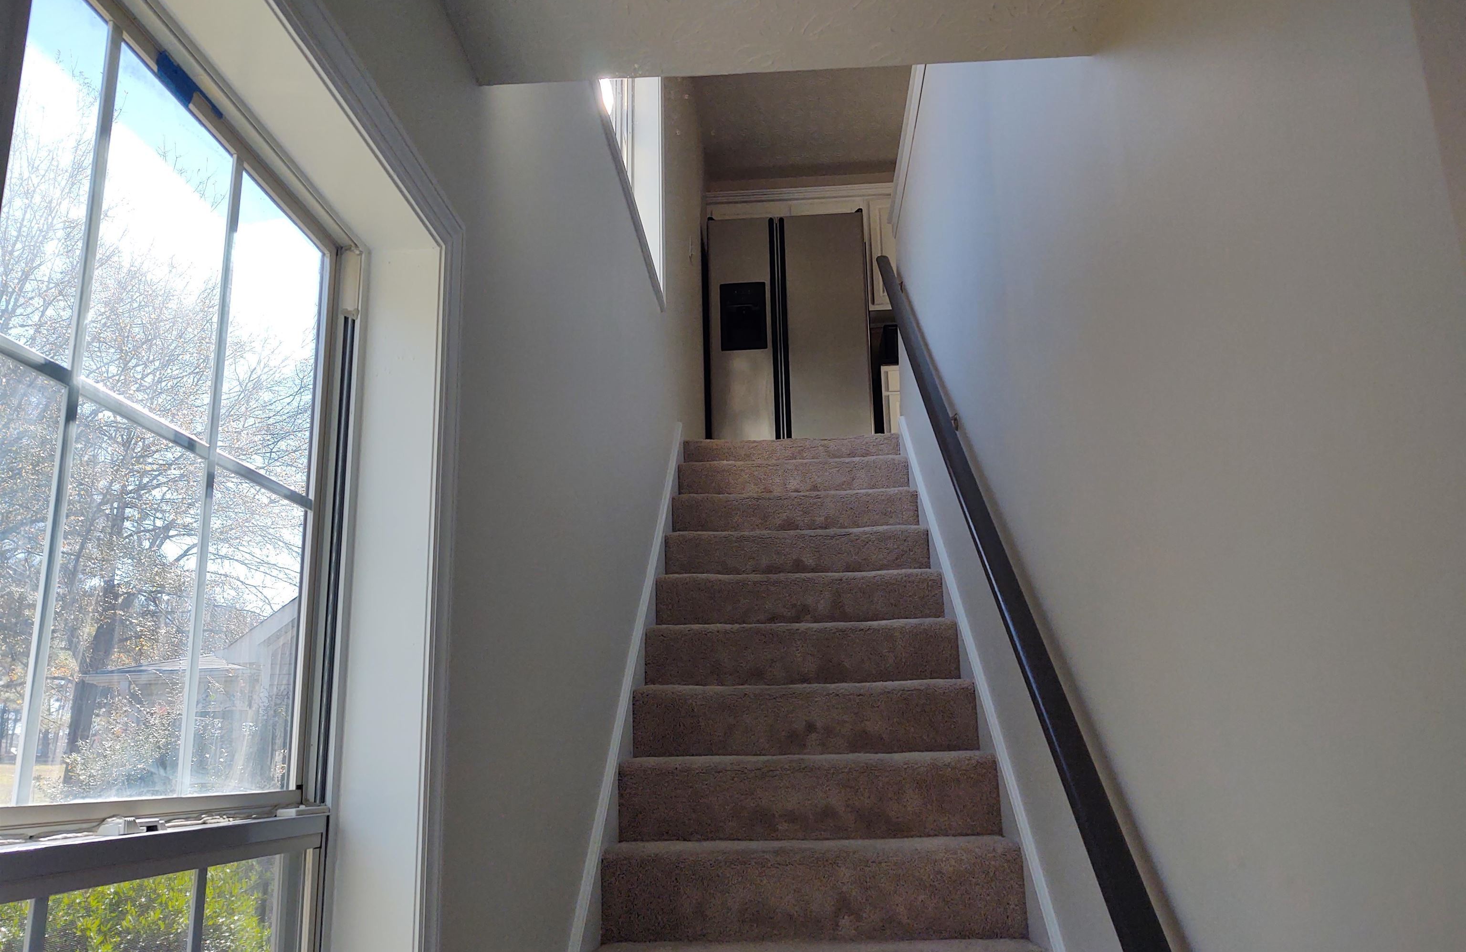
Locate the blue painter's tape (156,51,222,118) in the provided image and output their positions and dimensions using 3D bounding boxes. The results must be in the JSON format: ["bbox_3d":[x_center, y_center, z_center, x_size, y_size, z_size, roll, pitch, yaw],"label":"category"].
[{"bbox_3d":[-0.564,-0.396,1.188,0.008,0.032,0.124,-2,-14,3],"label":"blue painter's tape"}]

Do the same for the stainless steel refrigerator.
[{"bbox_3d":[0.345,-0.584,6.895,0.911,1.775,0.810,-2,-14,3],"label":"stainless steel refrigerator"}]

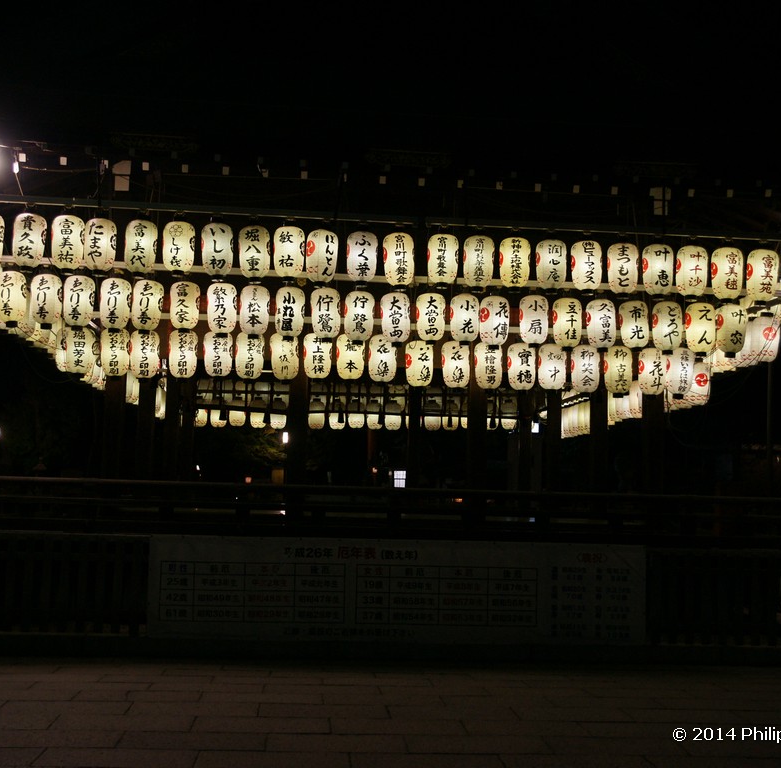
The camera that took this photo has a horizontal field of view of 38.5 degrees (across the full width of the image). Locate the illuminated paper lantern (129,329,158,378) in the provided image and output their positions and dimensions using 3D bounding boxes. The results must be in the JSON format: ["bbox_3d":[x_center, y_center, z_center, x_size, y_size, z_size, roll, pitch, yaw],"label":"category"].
[{"bbox_3d":[-2.761,-0.338,12.611,0.310,0.540,0.310,2,-6,-4],"label":"illuminated paper lantern"}]

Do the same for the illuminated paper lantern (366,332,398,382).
[{"bbox_3d":[-0.092,-0.286,12.822,0.310,0.540,0.310,2,-6,-4],"label":"illuminated paper lantern"}]

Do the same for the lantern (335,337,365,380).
[{"bbox_3d":[-0.450,-0.302,12.746,0.335,0.570,0.335,3,-6,-12],"label":"lantern"}]

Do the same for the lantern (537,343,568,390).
[{"bbox_3d":[1.671,-0.170,11.545,0.295,0.510,0.295,2,-5,-5],"label":"lantern"}]

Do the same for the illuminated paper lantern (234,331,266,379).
[{"bbox_3d":[-1.589,-0.329,12.705,0.310,0.540,0.310,2,-6,-4],"label":"illuminated paper lantern"}]

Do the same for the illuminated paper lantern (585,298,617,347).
[{"bbox_3d":[2.354,-0.676,12.498,0.335,0.570,0.335,3,-6,-9],"label":"illuminated paper lantern"}]

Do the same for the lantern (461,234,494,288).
[{"bbox_3d":[0.928,-1.278,11.773,0.330,0.560,0.330,2,-6,-4],"label":"lantern"}]

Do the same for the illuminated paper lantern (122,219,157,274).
[{"bbox_3d":[-2.525,-1.397,11.327,0.335,0.585,0.335,2,-5,-4],"label":"illuminated paper lantern"}]

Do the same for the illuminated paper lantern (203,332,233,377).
[{"bbox_3d":[-2.082,-0.356,13.506,0.350,0.620,0.350,2,-6,-5],"label":"illuminated paper lantern"}]

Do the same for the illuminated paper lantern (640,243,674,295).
[{"bbox_3d":[2.848,-1.212,11.903,0.330,0.560,0.330,2,-6,-4],"label":"illuminated paper lantern"}]

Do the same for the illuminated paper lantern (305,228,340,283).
[{"bbox_3d":[-0.715,-1.336,11.771,0.335,0.570,0.335,2,-6,0],"label":"illuminated paper lantern"}]

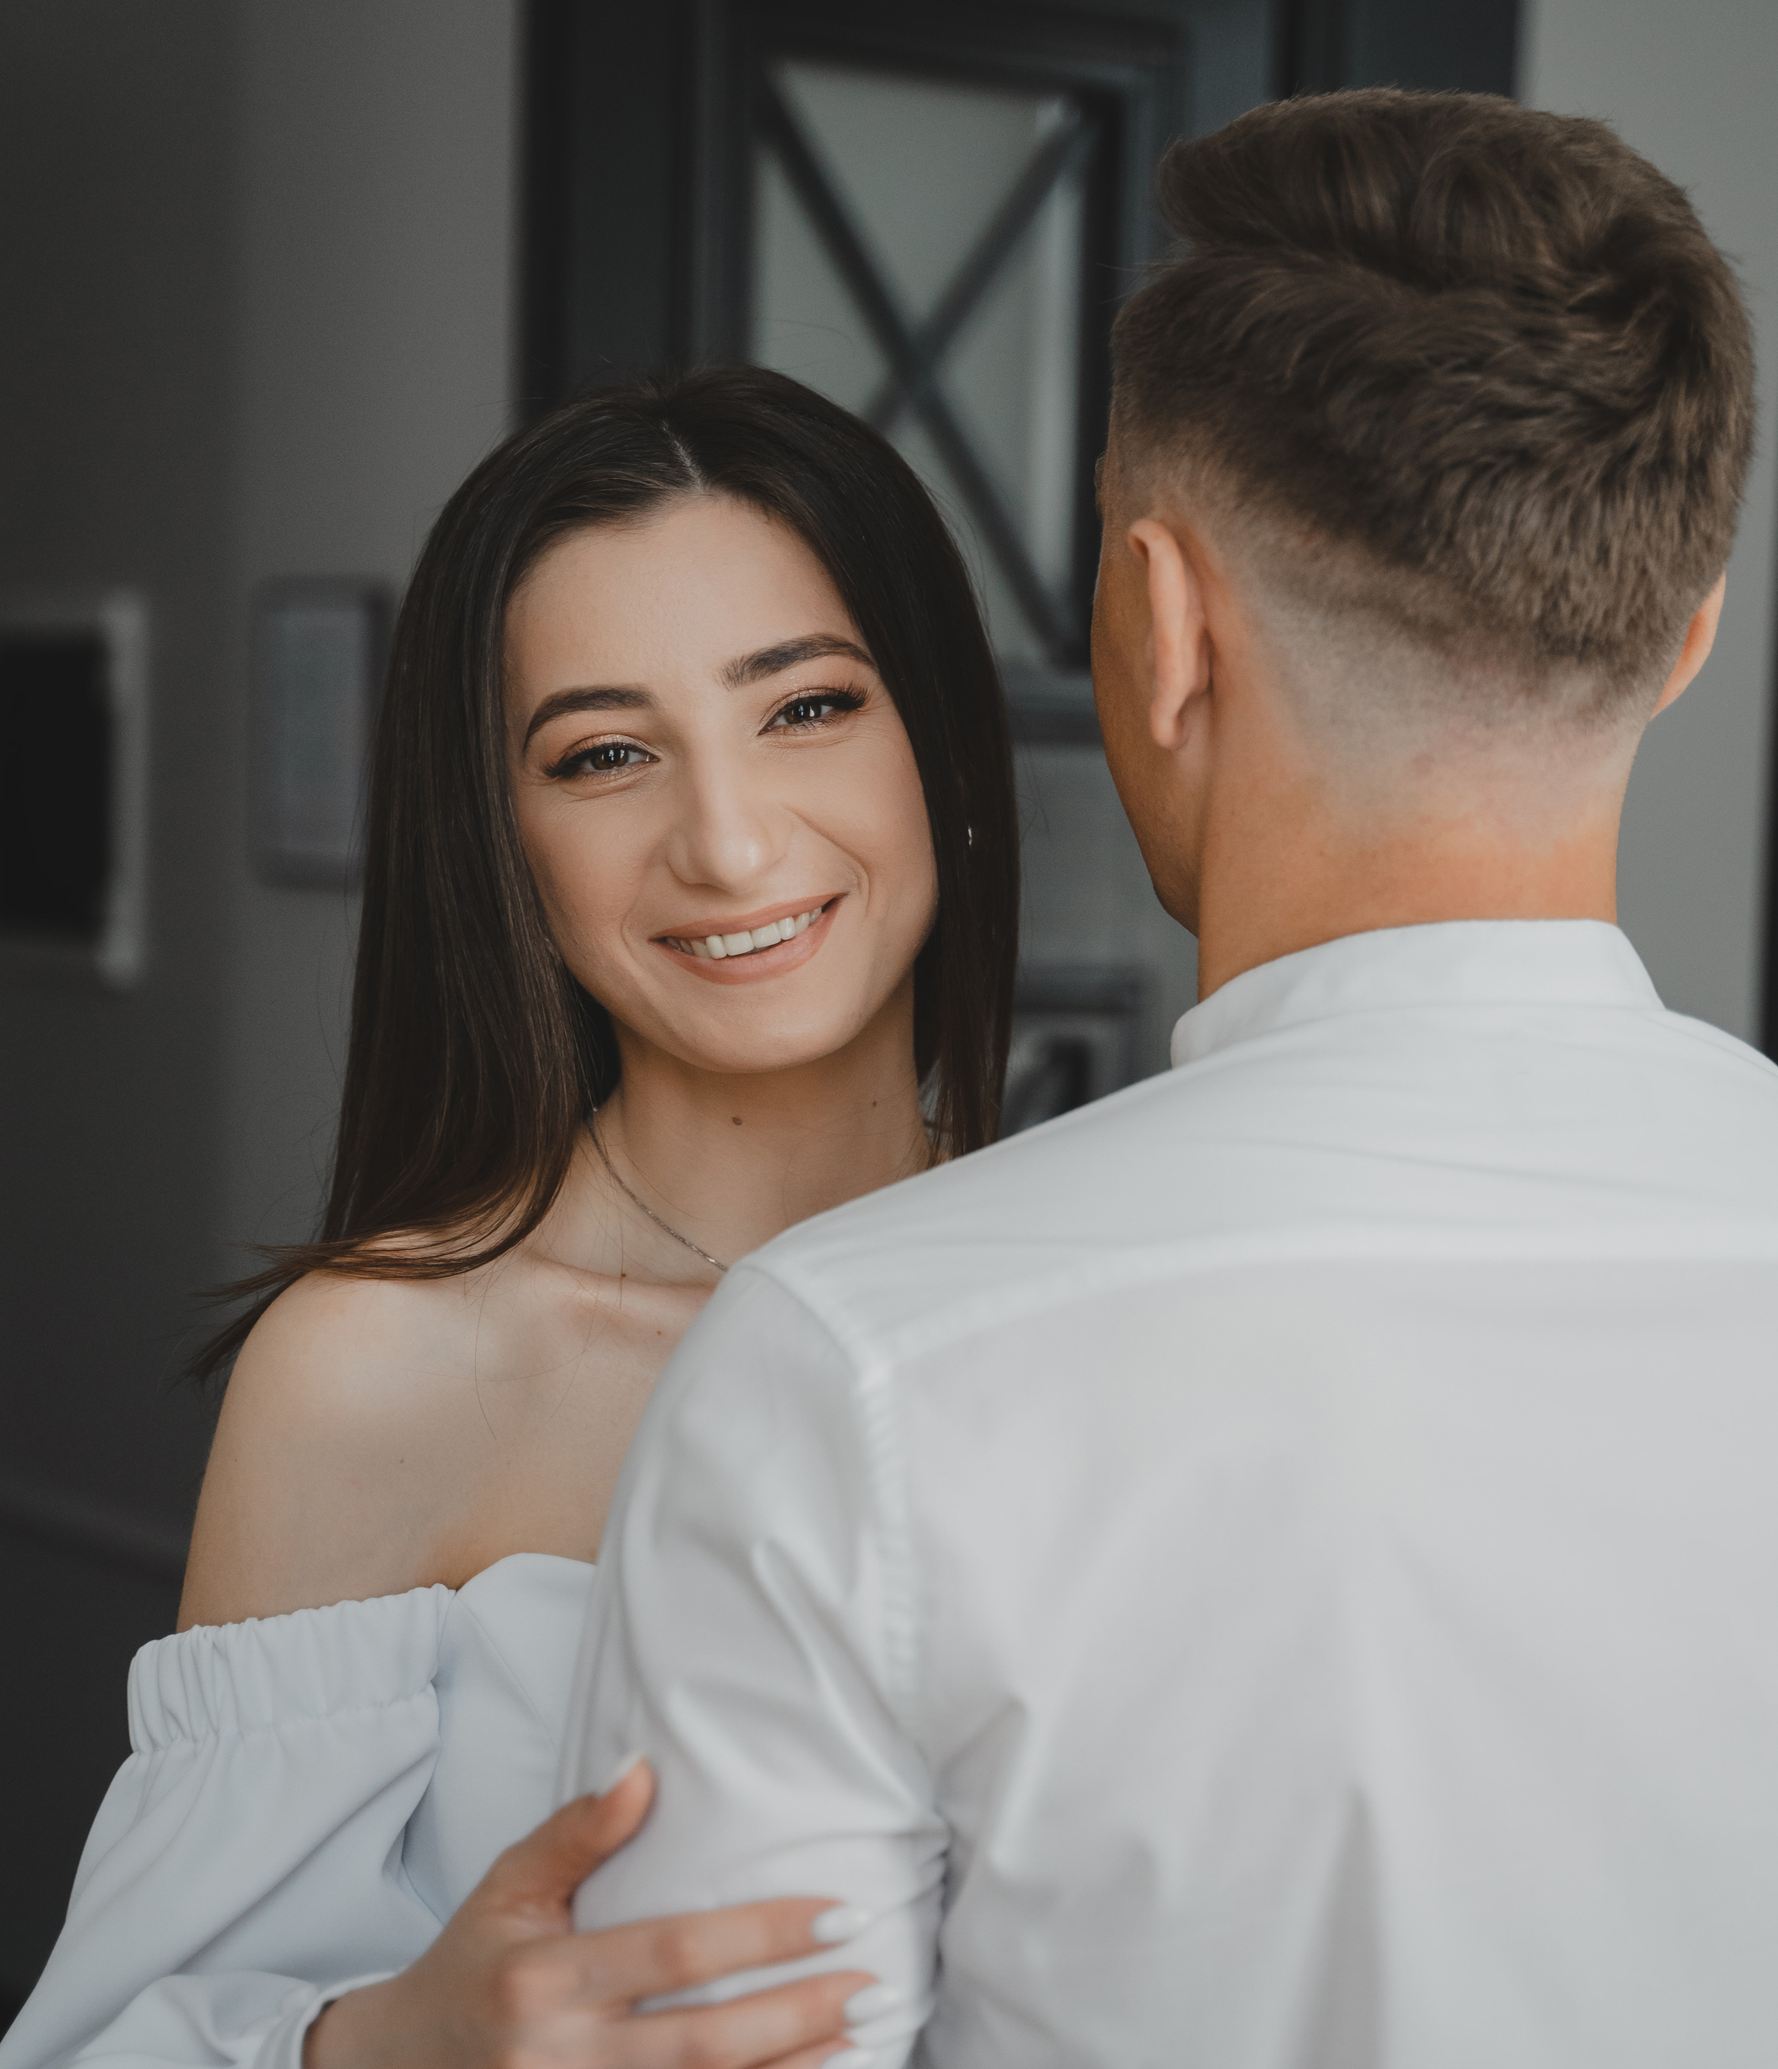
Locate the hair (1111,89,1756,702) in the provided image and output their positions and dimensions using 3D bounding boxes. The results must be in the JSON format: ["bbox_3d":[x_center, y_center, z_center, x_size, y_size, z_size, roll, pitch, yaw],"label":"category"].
[{"bbox_3d":[0.152,-0.178,1.140,0.170,0.170,0.200,-1,6,-21],"label":"hair"}]

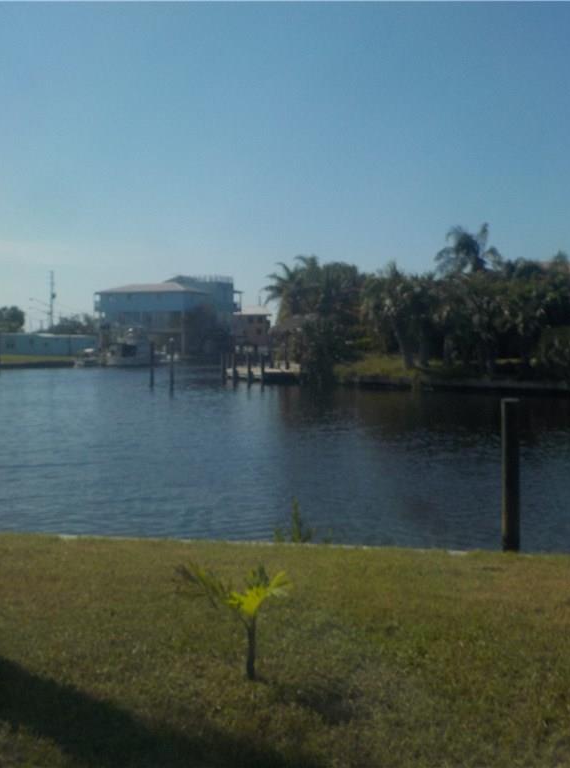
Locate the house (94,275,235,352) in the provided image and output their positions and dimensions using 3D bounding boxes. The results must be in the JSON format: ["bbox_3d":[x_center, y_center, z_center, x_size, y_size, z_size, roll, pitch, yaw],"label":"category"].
[{"bbox_3d":[-16.156,-9.203,121.000,15.500,10.400,12.500,1,2,20],"label":"house"}]

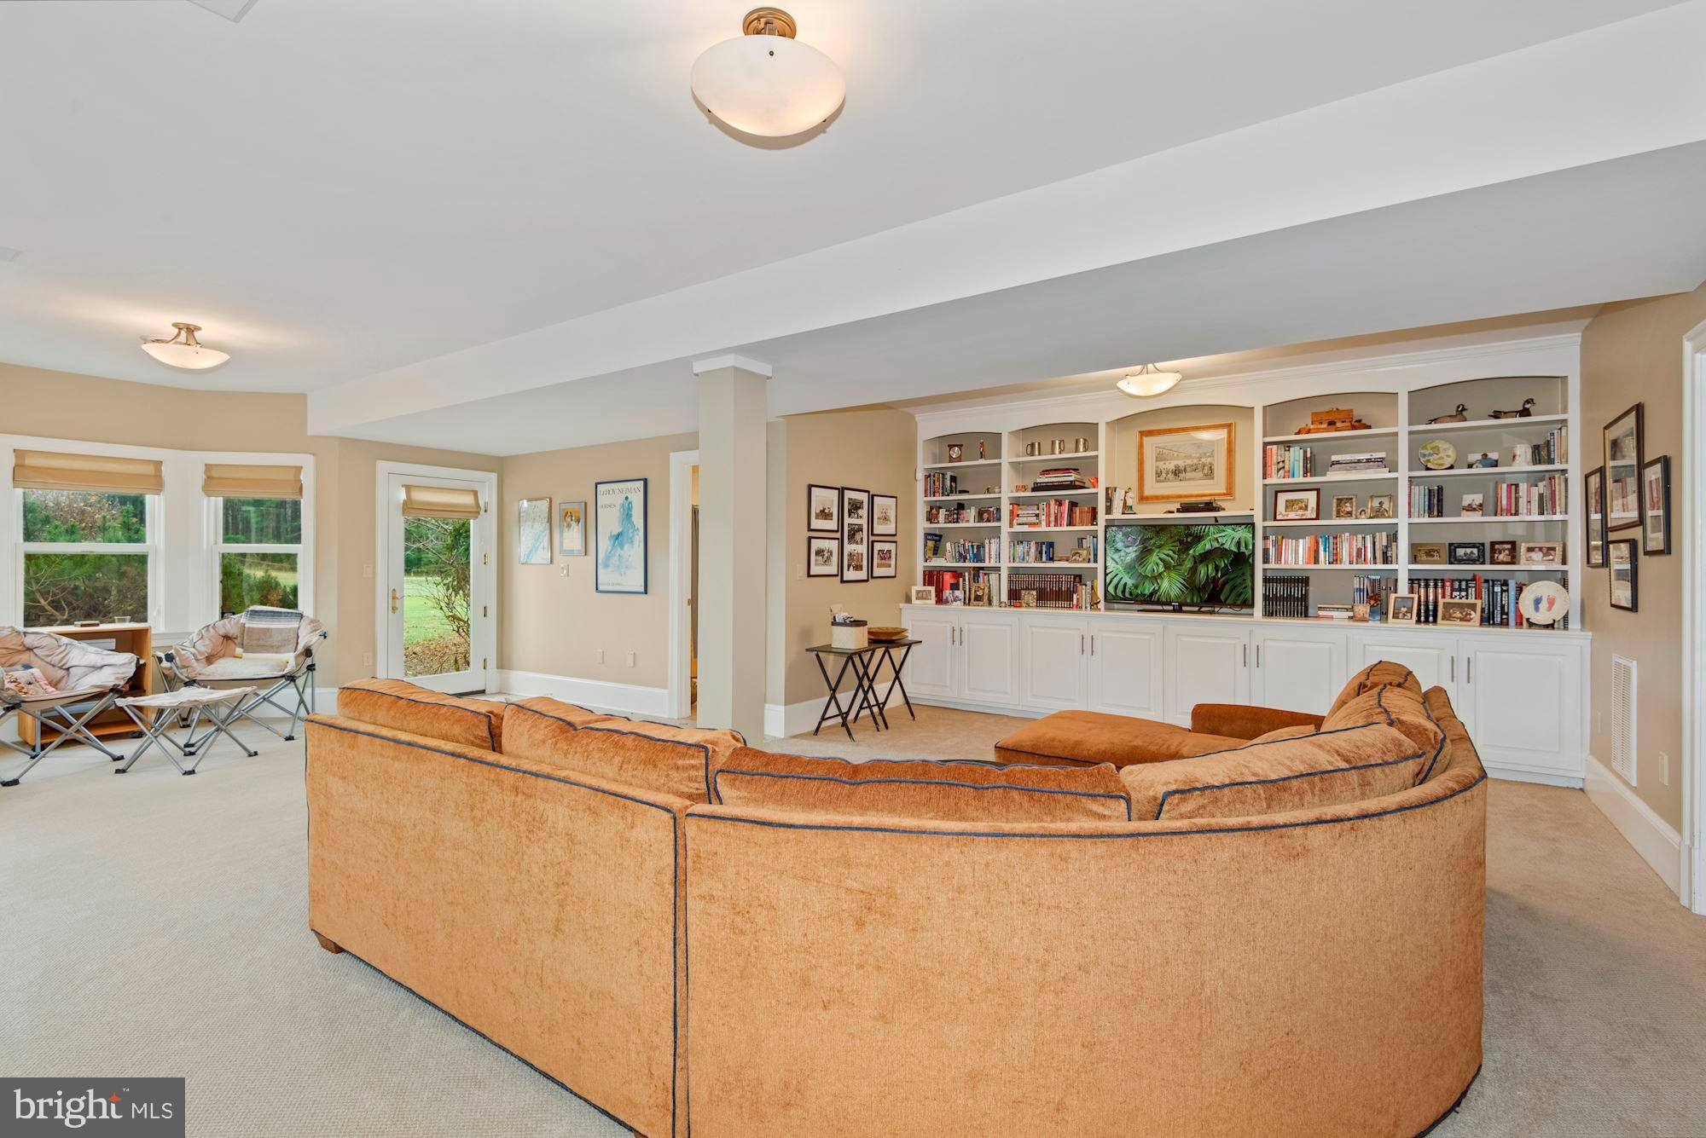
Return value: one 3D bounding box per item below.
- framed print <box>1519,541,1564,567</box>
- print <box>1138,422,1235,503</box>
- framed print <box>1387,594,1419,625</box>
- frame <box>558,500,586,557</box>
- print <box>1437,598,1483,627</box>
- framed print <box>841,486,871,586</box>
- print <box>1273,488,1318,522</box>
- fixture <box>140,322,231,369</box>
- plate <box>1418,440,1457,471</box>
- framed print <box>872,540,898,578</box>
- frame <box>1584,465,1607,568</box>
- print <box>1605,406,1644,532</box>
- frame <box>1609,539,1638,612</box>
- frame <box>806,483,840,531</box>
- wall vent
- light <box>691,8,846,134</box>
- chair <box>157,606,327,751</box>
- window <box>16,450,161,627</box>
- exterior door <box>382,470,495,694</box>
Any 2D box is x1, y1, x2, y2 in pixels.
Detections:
[{"bbox_3d":[4.246,-0.093,4.681,0.195,0.147,0.040,1,0,34],"label":"framed print"},{"bbox_3d":[2.651,-0.837,6.043,0.700,0.587,0.030,0,0,34],"label":"print"},{"bbox_3d":[3.572,0.264,4.925,0.050,0.195,0.155,0,0,-43],"label":"framed print"},{"bbox_3d":[-2.519,-0.358,6.829,0.345,0.475,0.030,0,0,34],"label":"frame"},{"bbox_3d":[3.825,0.278,4.779,0.215,0.165,0.050,0,0,44],"label":"print"},{"bbox_3d":[0.016,-0.276,6.314,0.030,0.770,0.405,0,0,34],"label":"framed print"},{"bbox_3d":[3.222,-0.459,5.497,0.285,0.225,0.035,0,0,40],"label":"print"},{"bbox_3d":[-3.952,-1.320,4.505,0.400,0.250,0.400,0,0,34],"label":"fixture"},{"bbox_3d":[3.827,-0.742,4.965,0.198,0.192,0.055,1,0,34],"label":"plate"},{"bbox_3d":[0.289,-0.079,6.837,0.025,0.335,0.395,1,0,34],"label":"framed print"},{"bbox_3d":[4.168,-0.271,4.259,0.025,0.535,0.385,1,0,34],"label":"frame"},{"bbox_3d":[3.696,-0.460,3.641,0.030,0.540,0.560,0,0,34],"label":"print"},{"bbox_3d":[3.835,0.032,3.779,0.025,0.338,0.380,1,0,34],"label":"frame"},{"bbox_3d":[-0.230,-0.475,6.070,0.025,0.365,0.380,1,0,34],"label":"frame"},{"bbox_3d":[3.826,0.730,3.765,0.018,0.580,0.390,1,0,34],"label":"wall vent"},{"bbox_3d":[-0.218,-1.299,1.993,0.405,0.250,0.405,0,0,0],"label":"light"},{"bbox_3d":[-4.651,0.772,5.770,0.970,0.940,0.860,0,0,-23],"label":"chair"},{"bbox_3d":[-5.717,-0.190,5.706,0.100,1.330,0.780,0,0,34],"label":"window"},{"bbox_3d":[-3.924,0.176,7.221,0.080,2.110,0.990,1,0,34],"label":"exterior door"}]

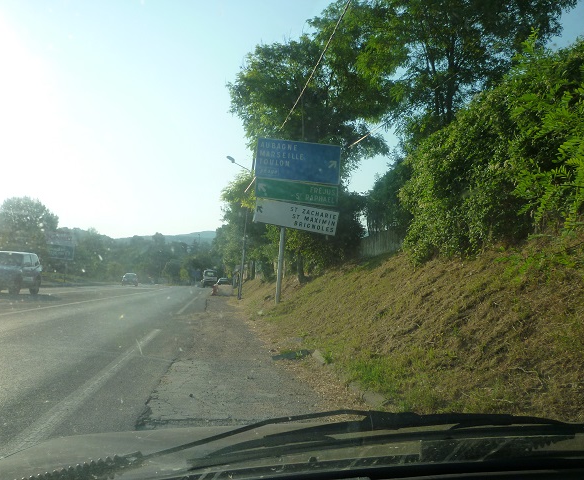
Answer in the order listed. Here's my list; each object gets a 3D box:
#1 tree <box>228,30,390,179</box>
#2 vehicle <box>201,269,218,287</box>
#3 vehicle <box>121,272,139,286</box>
[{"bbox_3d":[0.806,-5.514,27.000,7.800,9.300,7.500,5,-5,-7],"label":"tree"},{"bbox_3d":[-11.608,5.457,76.000,2.050,2.500,5.400,5,-5,-7],"label":"vehicle"},{"bbox_3d":[-18.279,4.479,60.500,1.780,1.480,4.200,5,-5,-9],"label":"vehicle"}]

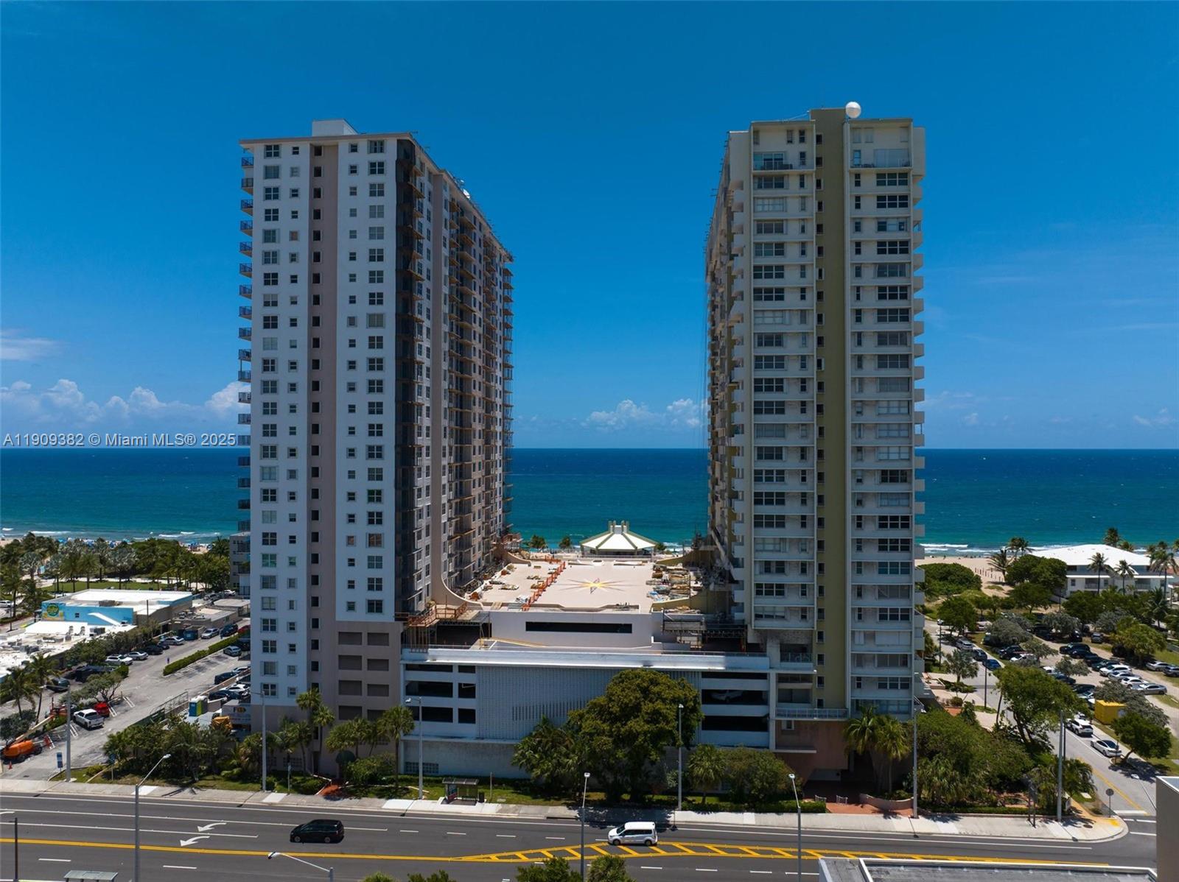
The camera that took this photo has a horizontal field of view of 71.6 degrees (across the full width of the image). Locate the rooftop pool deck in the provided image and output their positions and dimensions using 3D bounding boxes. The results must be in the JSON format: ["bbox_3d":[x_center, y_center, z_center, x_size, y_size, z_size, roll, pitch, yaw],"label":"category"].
[{"bbox_3d":[-0.711,22.449,130.124,30.000,1.400,47.000,0,0,6],"label":"rooftop pool deck"}]

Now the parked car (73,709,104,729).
[{"bbox_3d":[-68.544,37.603,111.818,5.750,1.900,2.030,0,0,43],"label":"parked car"}]

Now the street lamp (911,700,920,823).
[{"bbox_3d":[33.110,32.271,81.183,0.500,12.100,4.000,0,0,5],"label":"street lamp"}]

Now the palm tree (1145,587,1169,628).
[{"bbox_3d":[121.527,35.875,174.778,5.320,8.473,5.320,0,0,6],"label":"palm tree"}]

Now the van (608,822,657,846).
[{"bbox_3d":[4.183,37.511,78.504,4.800,1.830,1.860,0,0,5],"label":"van"}]

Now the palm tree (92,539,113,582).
[{"bbox_3d":[-135.277,33.228,227.061,5.200,11.900,5.200,0,0,0],"label":"palm tree"}]

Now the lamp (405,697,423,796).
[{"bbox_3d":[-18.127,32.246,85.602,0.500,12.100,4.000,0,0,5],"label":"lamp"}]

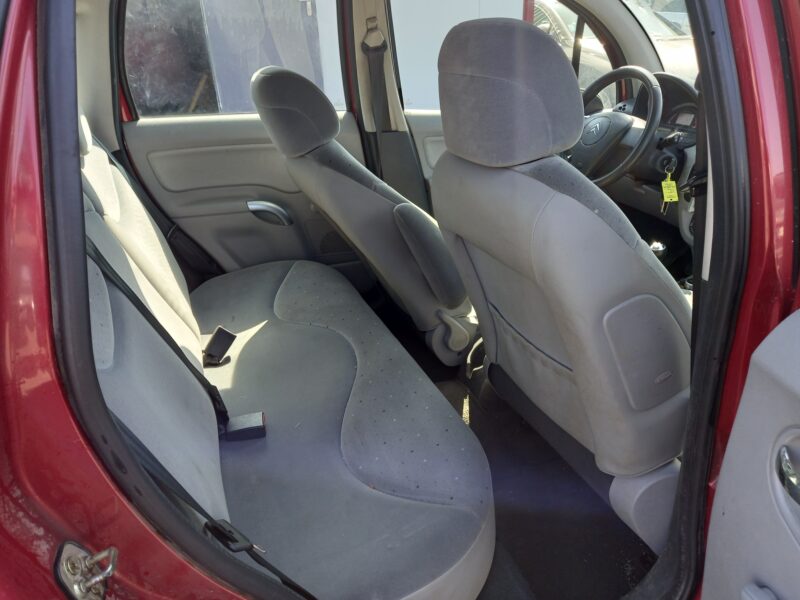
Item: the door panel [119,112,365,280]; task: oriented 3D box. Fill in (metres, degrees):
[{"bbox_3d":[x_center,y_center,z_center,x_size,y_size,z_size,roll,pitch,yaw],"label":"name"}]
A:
[{"bbox_3d":[-0.471,-0.303,1.876,0.690,0.600,0.090,-10,22,-20],"label":"door panel"}]

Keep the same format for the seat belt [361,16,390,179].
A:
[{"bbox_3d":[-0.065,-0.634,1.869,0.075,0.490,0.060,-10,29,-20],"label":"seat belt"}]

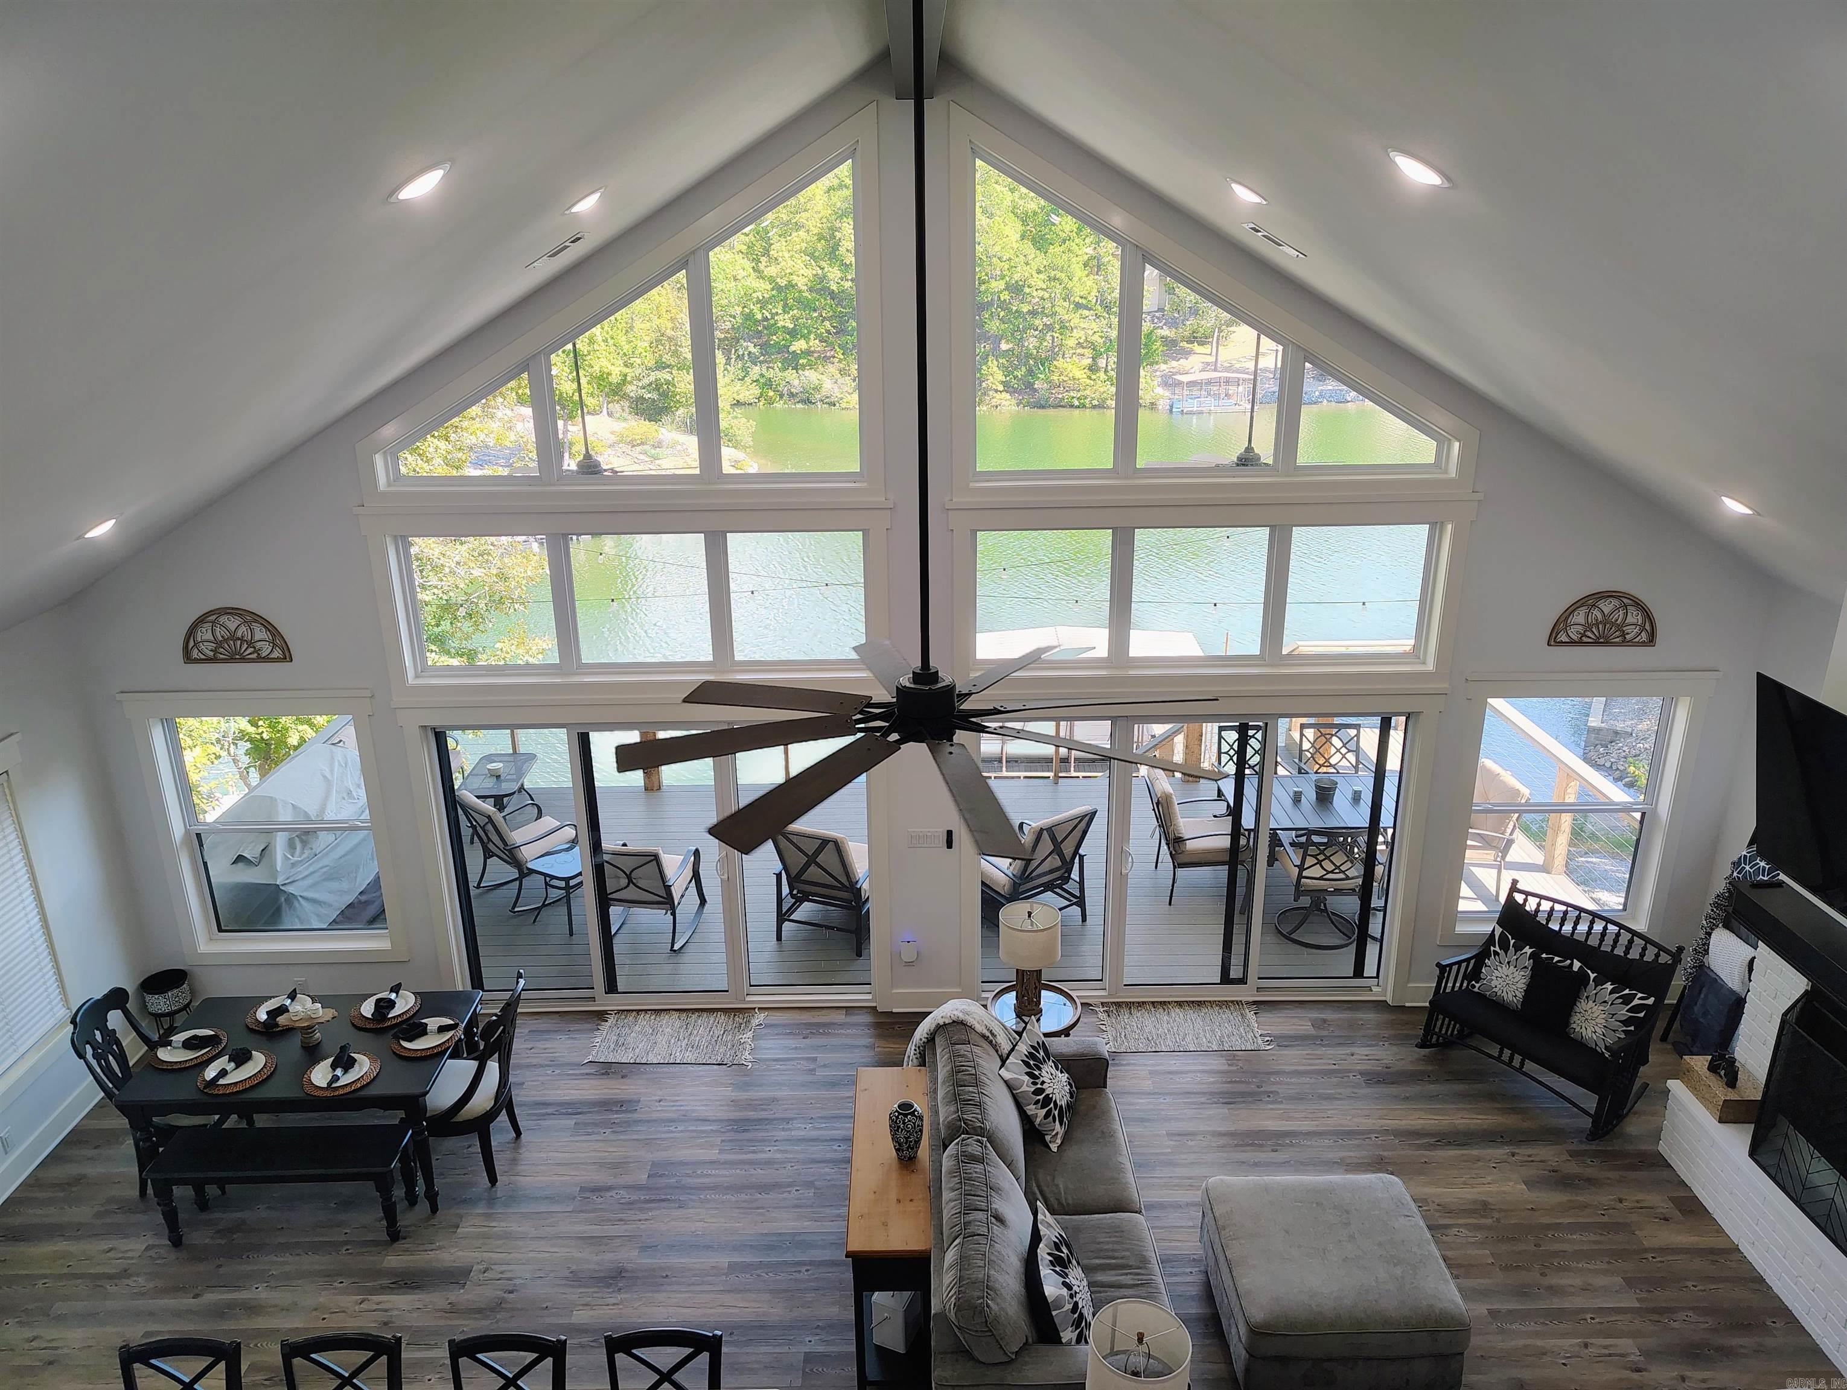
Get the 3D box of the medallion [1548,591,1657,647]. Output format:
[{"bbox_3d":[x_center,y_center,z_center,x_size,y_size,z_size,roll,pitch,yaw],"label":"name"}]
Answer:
[{"bbox_3d":[3.925,-0.442,7.361,0.635,0.335,0.030,-1,19,0],"label":"medallion"}]

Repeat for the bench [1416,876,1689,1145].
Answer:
[{"bbox_3d":[3.562,1.764,7.340,0.680,0.970,1.090,-14,23,-33],"label":"bench"}]

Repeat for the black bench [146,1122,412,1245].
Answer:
[{"bbox_3d":[-3.353,2.608,6.770,1.230,0.450,0.360,-1,19,0],"label":"black bench"}]

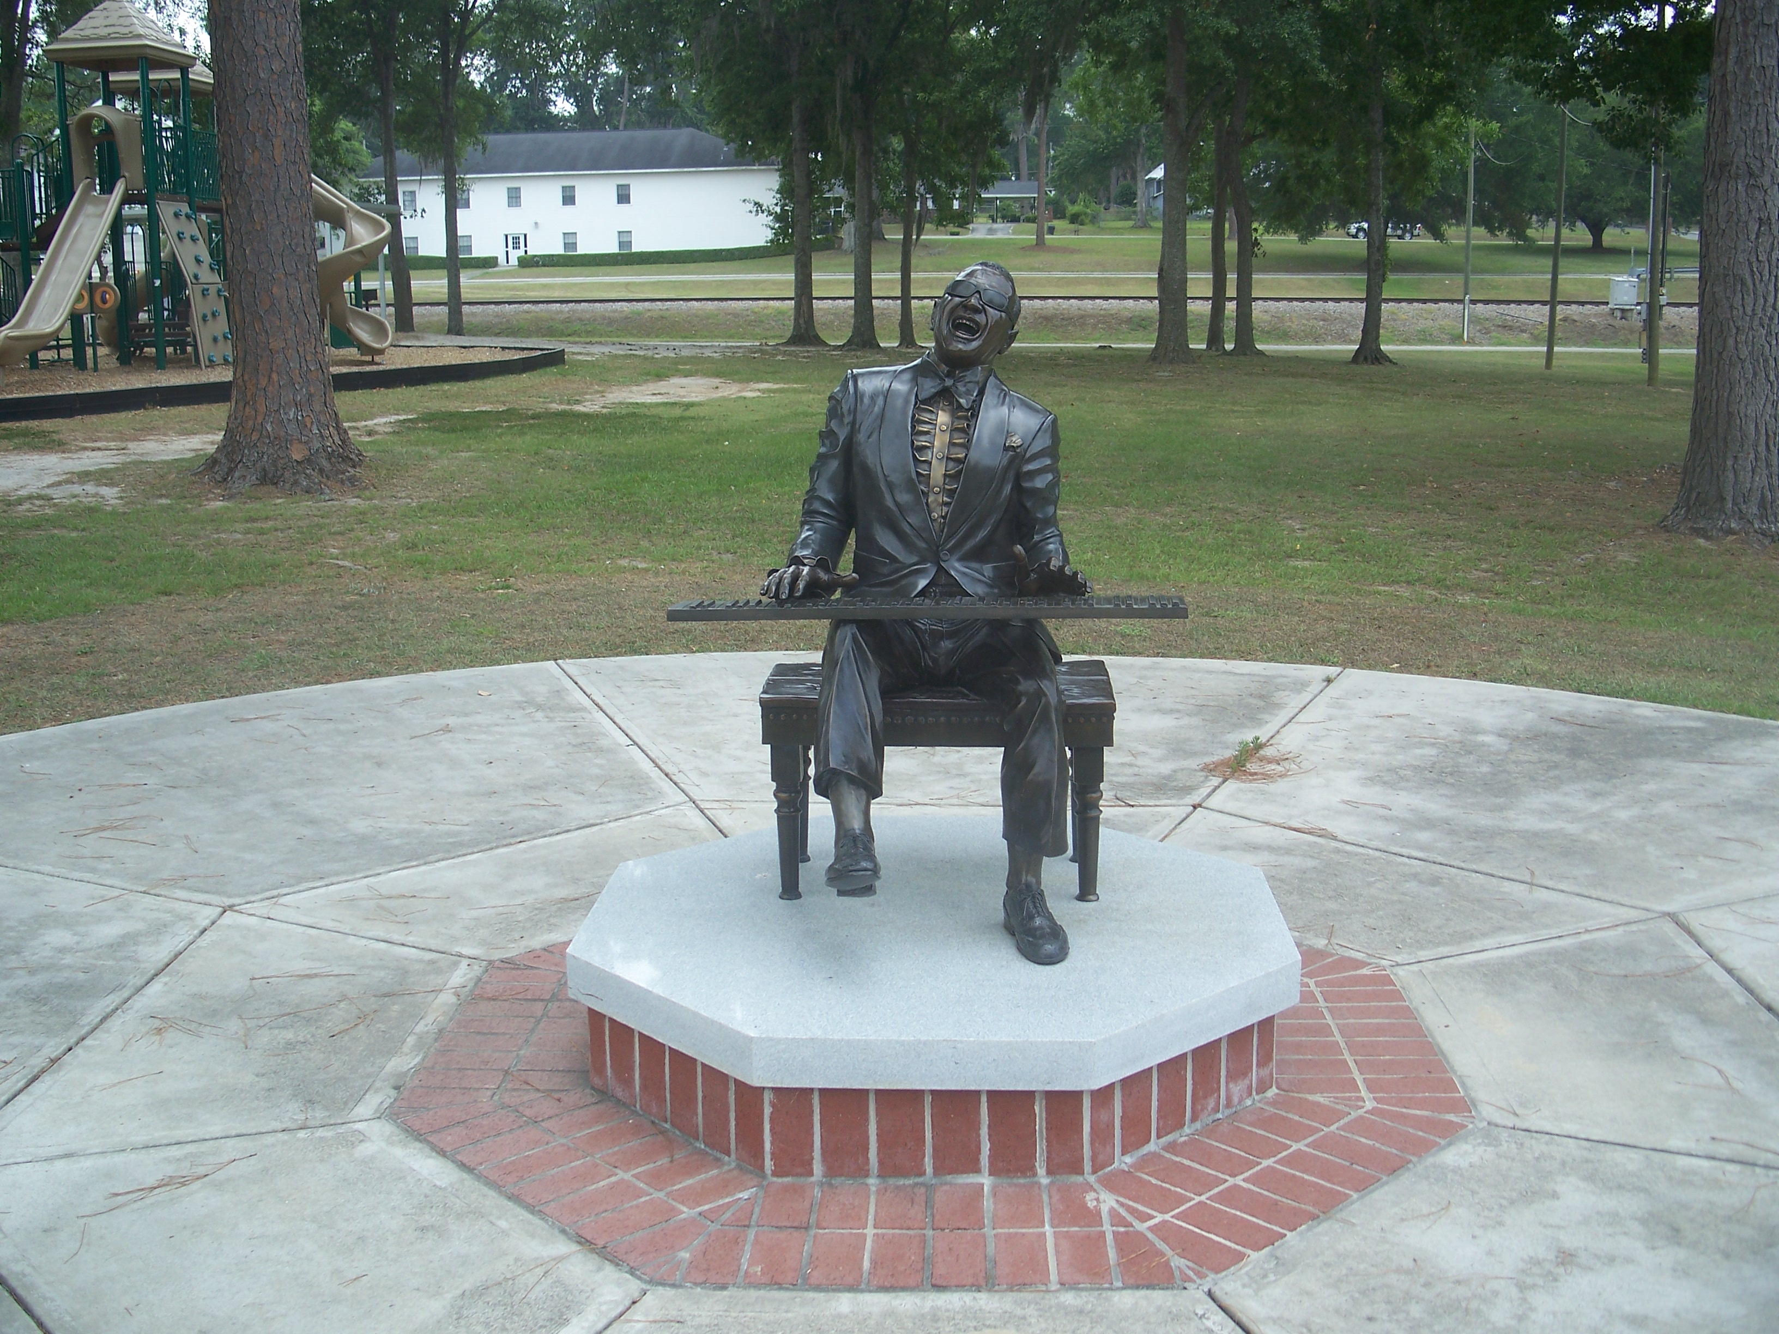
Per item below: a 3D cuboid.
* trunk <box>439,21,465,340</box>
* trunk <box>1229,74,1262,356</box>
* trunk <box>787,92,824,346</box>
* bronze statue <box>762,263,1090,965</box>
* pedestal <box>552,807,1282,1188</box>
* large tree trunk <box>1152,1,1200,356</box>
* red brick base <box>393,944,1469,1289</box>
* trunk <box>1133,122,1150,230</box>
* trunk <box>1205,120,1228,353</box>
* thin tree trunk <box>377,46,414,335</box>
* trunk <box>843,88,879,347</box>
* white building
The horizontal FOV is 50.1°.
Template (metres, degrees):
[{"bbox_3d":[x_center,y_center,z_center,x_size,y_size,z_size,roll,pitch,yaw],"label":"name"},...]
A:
[{"bbox_3d":[-11.999,-13.250,52.201,0.450,8.332,0.450,-1,11,0],"label":"trunk"},{"bbox_3d":[9.245,-11.664,49.316,0.750,7.125,0.750,-1,11,0],"label":"trunk"},{"bbox_3d":[-2.334,-12.293,52.342,0.900,6.857,0.900,-1,11,0],"label":"trunk"},{"bbox_3d":[0.079,-0.165,4.176,0.670,1.430,0.850,0,11,3],"label":"bronze statue"},{"bbox_3d":[0.101,0.690,4.312,1.535,0.299,1.535,0,11,2],"label":"pedestal"},{"bbox_3d":[6.660,-11.099,44.235,0.970,7.974,0.970,-1,11,0],"label":"large tree trunk"},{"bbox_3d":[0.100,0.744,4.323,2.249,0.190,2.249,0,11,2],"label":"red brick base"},{"bbox_3d":[19.799,-38.541,149.249,1.100,7.830,1.100,-1,11,0],"label":"trunk"},{"bbox_3d":[8.695,-11.422,50.410,0.520,6.147,0.520,-1,11,0],"label":"trunk"},{"bbox_3d":[-13.560,-13.046,52.263,0.570,7.681,0.570,-1,11,0],"label":"thin tree trunk"},{"bbox_3d":[-0.765,-12.270,52.332,0.880,6.968,0.880,-1,11,0],"label":"trunk"},{"bbox_3d":[-20.552,-32.511,131.939,30.000,8.823,14.000,1,11,9],"label":"white building"}]

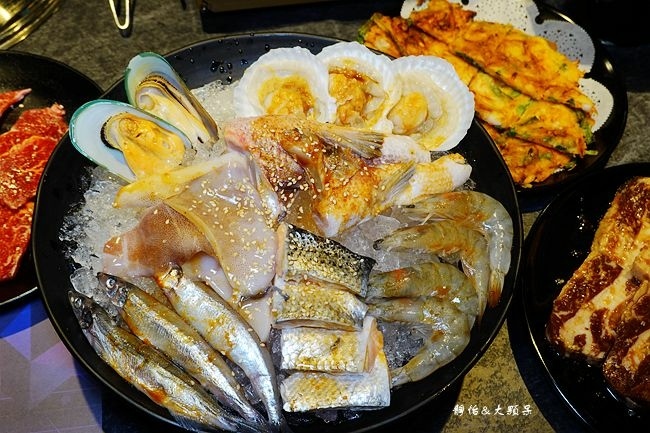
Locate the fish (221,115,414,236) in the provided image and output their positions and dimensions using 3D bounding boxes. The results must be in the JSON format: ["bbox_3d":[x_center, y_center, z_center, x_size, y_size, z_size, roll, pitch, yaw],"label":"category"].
[{"bbox_3d":[-0.003,-0.030,0.589,0.146,0.040,0.100,-3,62,-4],"label":"fish"}]

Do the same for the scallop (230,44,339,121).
[{"bbox_3d":[-0.034,-0.104,0.644,0.084,0.026,0.083,2,72,-1],"label":"scallop"}]

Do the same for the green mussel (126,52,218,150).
[{"bbox_3d":[-0.125,-0.094,0.631,0.045,0.032,0.102,-42,85,-19],"label":"green mussel"}]

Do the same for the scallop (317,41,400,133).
[{"bbox_3d":[0.025,-0.107,0.649,0.080,0.026,0.083,11,75,3],"label":"scallop"}]

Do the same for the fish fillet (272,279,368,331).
[{"bbox_3d":[-0.003,0.061,0.541,0.067,0.022,0.040,3,65,-1],"label":"fish fillet"}]

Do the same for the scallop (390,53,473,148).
[{"bbox_3d":[0.087,-0.092,0.640,0.080,0.025,0.080,-42,72,-4],"label":"scallop"}]

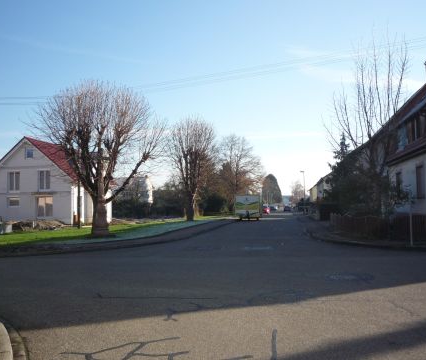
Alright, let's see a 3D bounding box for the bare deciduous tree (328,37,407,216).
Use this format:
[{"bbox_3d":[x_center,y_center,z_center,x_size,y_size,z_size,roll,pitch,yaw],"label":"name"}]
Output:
[{"bbox_3d":[8.411,-2.582,24.177,4.600,10.800,4.500,0,-3,9],"label":"bare deciduous tree"}]

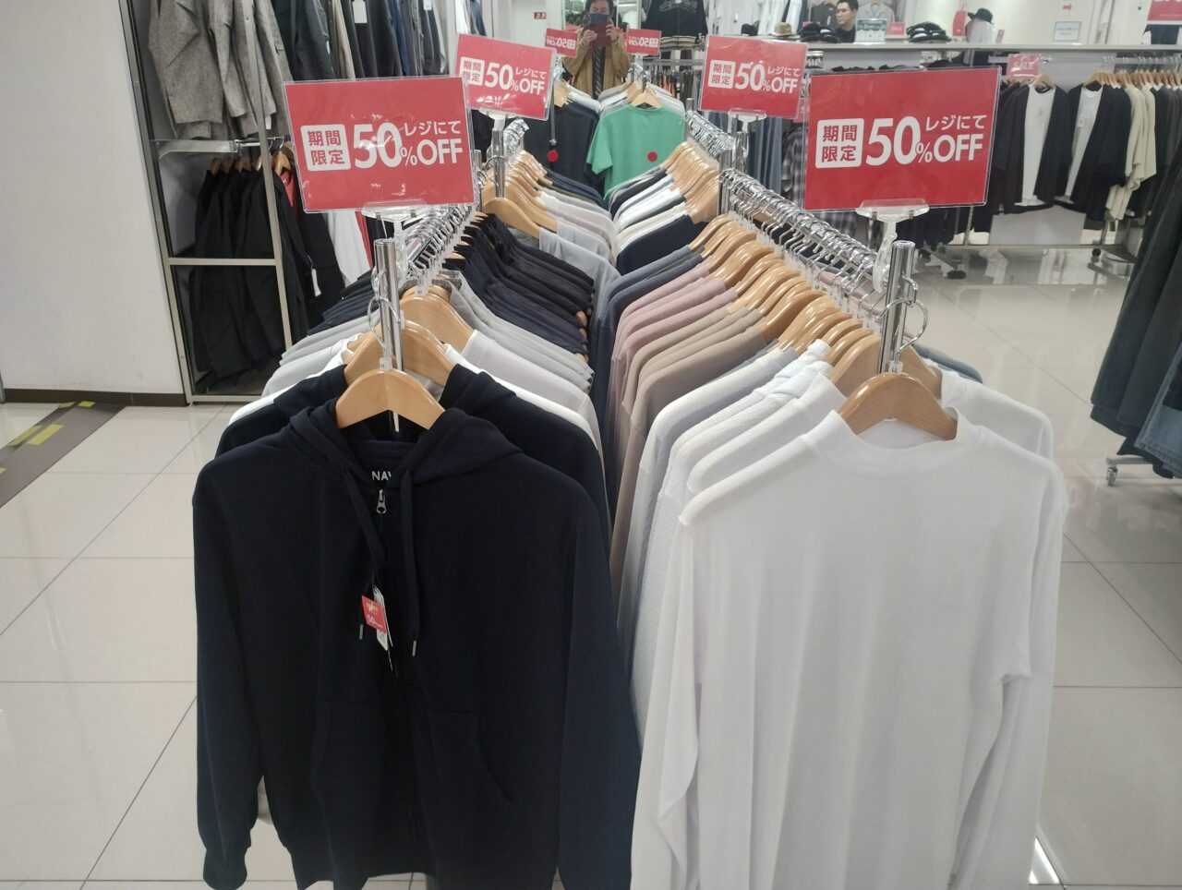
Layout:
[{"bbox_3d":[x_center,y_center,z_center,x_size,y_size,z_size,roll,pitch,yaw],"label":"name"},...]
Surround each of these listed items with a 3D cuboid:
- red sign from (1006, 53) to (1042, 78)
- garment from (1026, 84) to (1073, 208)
[{"bbox_3d":[2.666,-2.333,5.891,0.207,0.138,0.012,0,11,1],"label":"red sign"},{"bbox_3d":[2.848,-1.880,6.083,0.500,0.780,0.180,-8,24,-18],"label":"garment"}]

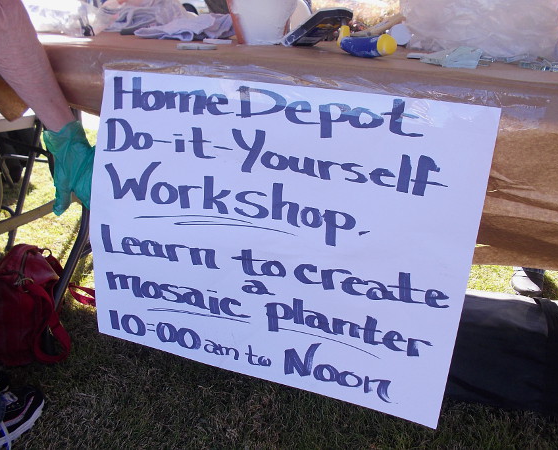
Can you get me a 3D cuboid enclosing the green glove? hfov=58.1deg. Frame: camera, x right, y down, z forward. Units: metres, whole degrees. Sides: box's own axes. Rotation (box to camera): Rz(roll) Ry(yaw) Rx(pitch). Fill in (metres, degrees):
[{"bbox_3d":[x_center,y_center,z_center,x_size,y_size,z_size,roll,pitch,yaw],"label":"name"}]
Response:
[{"bbox_3d":[-0.425,-0.117,1.040,0.115,0.190,0.090,-1,23,-9],"label":"green glove"}]

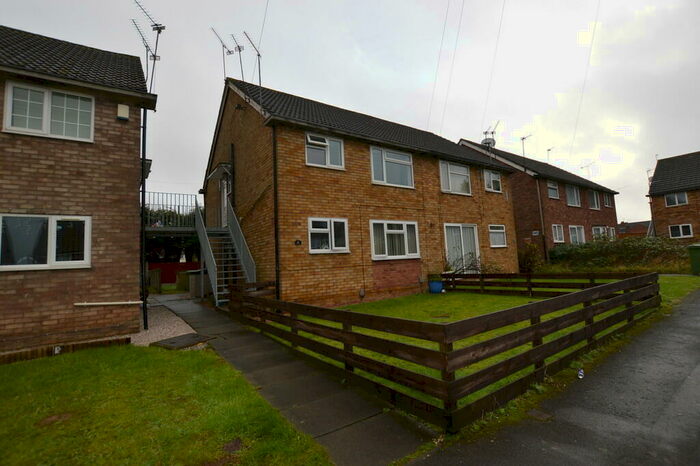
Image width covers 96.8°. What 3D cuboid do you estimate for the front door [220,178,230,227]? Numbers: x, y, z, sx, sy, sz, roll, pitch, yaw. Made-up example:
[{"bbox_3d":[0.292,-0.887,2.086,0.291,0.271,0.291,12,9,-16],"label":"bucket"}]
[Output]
[{"bbox_3d":[-4.918,-1.199,12.191,0.100,2.000,0.930,0,-6,-35],"label":"front door"}]

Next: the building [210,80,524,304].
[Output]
[{"bbox_3d":[0.299,-1.729,14.880,11.900,8.500,9.500,0,-6,-35],"label":"building"}]

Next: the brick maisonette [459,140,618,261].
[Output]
[{"bbox_3d":[12.109,-1.758,23.031,11.950,8.400,9.500,0,-6,-35],"label":"brick maisonette"}]

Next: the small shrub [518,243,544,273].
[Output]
[{"bbox_3d":[8.730,1.278,15.000,1.150,1.600,1.150,0,-6,-35],"label":"small shrub"}]

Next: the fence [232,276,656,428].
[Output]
[{"bbox_3d":[1.565,1.468,7.034,6.600,0.860,6.620,0,-6,-35],"label":"fence"}]

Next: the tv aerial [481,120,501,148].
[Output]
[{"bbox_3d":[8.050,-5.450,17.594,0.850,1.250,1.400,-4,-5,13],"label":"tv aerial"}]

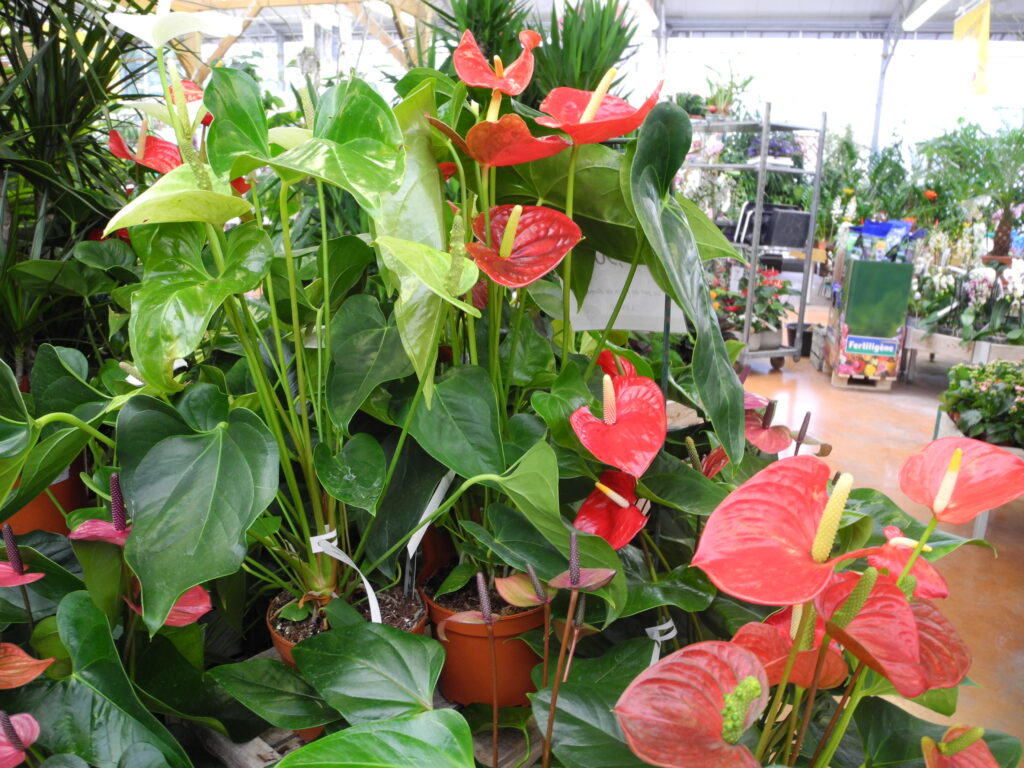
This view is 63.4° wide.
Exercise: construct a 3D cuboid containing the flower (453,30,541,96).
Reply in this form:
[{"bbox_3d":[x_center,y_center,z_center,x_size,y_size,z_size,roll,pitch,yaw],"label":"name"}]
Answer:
[{"bbox_3d":[-0.016,-0.337,0.870,0.090,0.062,0.070,2,13,-3],"label":"flower"}]

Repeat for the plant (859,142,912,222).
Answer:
[{"bbox_3d":[4.046,-2.177,9.000,0.550,0.850,0.550,7,13,22],"label":"plant"}]

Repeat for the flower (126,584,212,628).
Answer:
[{"bbox_3d":[-0.331,0.215,0.800,0.083,0.038,0.065,0,13,-11],"label":"flower"}]

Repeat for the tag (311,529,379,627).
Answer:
[{"bbox_3d":[-0.185,0.214,0.920,0.078,0.100,0.050,-3,17,-10],"label":"tag"}]

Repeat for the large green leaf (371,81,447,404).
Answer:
[{"bbox_3d":[-0.122,-0.163,0.980,0.080,0.360,0.120,6,13,17],"label":"large green leaf"}]

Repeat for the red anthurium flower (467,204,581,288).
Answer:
[{"bbox_3d":[0.015,-0.164,0.980,0.130,0.100,0.085,3,12,3],"label":"red anthurium flower"}]

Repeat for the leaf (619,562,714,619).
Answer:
[{"bbox_3d":[0.165,0.226,0.900,0.112,0.040,0.085,0,16,0],"label":"leaf"}]

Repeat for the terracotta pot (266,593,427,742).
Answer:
[{"bbox_3d":[-0.179,0.316,0.940,0.176,0.143,0.176,0,16,0],"label":"terracotta pot"}]

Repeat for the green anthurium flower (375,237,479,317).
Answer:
[{"bbox_3d":[-0.090,-0.119,0.890,0.112,0.085,0.085,-5,15,-20],"label":"green anthurium flower"}]

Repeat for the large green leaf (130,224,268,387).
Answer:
[{"bbox_3d":[-0.302,-0.074,0.800,0.118,0.150,0.065,12,-7,-3],"label":"large green leaf"}]

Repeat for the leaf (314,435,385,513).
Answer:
[{"bbox_3d":[-0.187,0.103,0.960,0.083,0.085,0.045,2,12,-3],"label":"leaf"}]

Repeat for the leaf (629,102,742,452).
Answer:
[{"bbox_3d":[0.192,-0.113,0.940,0.110,0.385,0.140,3,12,0],"label":"leaf"}]

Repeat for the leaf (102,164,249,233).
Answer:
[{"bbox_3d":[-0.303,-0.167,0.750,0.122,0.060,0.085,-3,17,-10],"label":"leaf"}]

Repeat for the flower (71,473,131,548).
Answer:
[{"bbox_3d":[-0.382,0.119,0.780,0.075,0.070,0.065,7,13,18],"label":"flower"}]

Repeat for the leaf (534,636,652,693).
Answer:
[{"bbox_3d":[0.083,0.292,0.850,0.125,0.045,0.100,10,14,30],"label":"leaf"}]

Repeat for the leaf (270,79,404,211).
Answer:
[{"bbox_3d":[-0.169,-0.231,0.800,0.125,0.125,0.085,1,-6,-9],"label":"leaf"}]

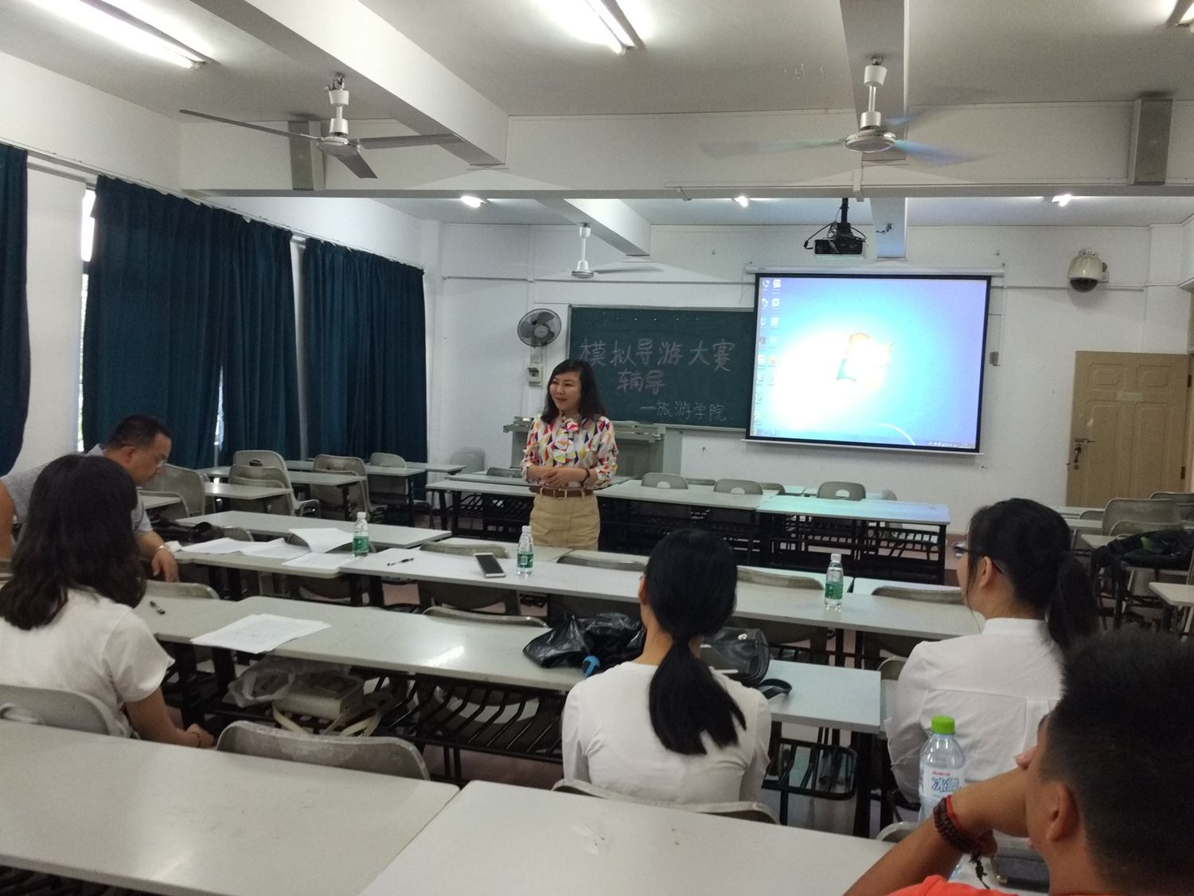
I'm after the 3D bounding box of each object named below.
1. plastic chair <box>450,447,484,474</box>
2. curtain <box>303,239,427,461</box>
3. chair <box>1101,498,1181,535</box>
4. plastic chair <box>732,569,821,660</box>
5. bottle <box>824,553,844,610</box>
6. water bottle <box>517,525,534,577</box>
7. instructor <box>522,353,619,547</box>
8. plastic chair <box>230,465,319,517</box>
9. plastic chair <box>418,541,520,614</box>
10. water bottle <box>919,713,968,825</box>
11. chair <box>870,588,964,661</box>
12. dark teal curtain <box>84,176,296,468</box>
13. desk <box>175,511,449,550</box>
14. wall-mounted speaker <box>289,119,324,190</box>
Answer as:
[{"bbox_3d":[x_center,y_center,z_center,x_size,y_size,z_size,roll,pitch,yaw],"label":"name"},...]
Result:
[{"bbox_3d":[-1.222,0.428,8.954,0.430,0.800,0.500,3,4,15],"label":"plastic chair"},{"bbox_3d":[-2.012,-0.550,9.301,0.150,2.320,2.400,4,4,14],"label":"curtain"},{"bbox_3d":[3.139,0.733,6.116,0.440,0.820,0.500,4,4,14],"label":"chair"},{"bbox_3d":[0.642,0.826,3.943,0.430,0.800,0.500,3,4,15],"label":"plastic chair"},{"bbox_3d":[0.796,0.444,3.460,0.057,0.183,0.057,4,4,15],"label":"bottle"},{"bbox_3d":[-0.273,0.398,3.986,0.061,0.187,0.061,3,4,0],"label":"water bottle"},{"bbox_3d":[-0.142,0.360,4.965,0.470,1.567,0.330,3,4,0],"label":"instructor"},{"bbox_3d":[-1.941,0.493,6.440,0.450,0.790,0.490,4,4,15],"label":"plastic chair"},{"bbox_3d":[-0.488,0.772,4.468,0.450,0.785,0.500,4,4,15],"label":"plastic chair"},{"bbox_3d":[0.481,0.491,1.436,0.065,0.232,0.065,3,4,15],"label":"water bottle"},{"bbox_3d":[1.194,0.861,3.768,0.430,0.800,0.500,3,4,15],"label":"chair"},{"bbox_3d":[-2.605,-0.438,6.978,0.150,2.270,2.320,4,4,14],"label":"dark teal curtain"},{"bbox_3d":[-1.311,0.731,4.739,1.190,0.750,0.440,4,4,15],"label":"desk"},{"bbox_3d":[-1.746,-1.737,6.216,0.150,0.410,0.150,4,4,14],"label":"wall-mounted speaker"}]

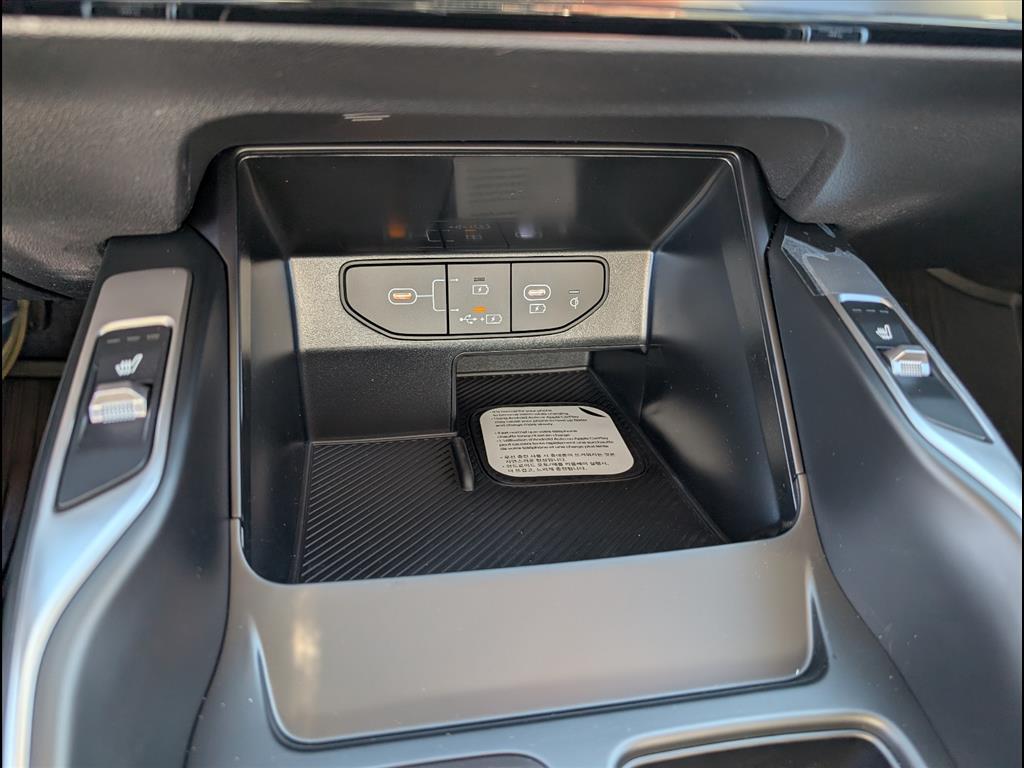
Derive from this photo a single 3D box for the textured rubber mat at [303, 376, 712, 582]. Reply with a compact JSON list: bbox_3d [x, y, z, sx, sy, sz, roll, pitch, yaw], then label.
[{"bbox_3d":[-0.013,0.033,0.361,0.174,0.012,0.199,-3,25,-12],"label":"textured rubber mat"}]

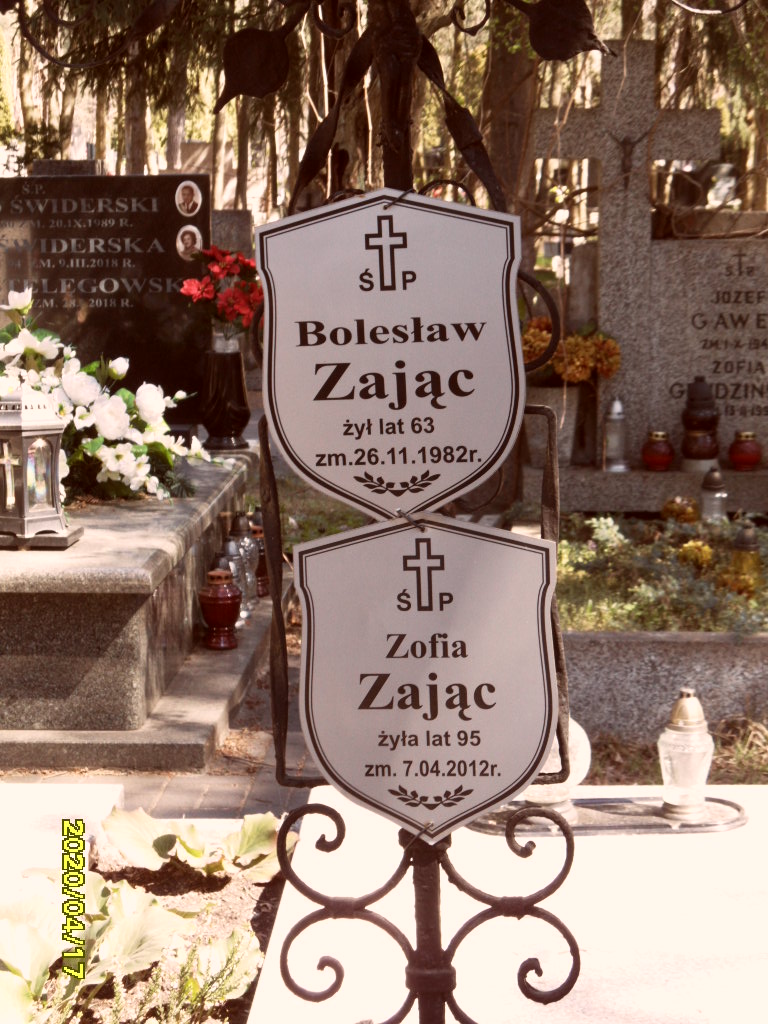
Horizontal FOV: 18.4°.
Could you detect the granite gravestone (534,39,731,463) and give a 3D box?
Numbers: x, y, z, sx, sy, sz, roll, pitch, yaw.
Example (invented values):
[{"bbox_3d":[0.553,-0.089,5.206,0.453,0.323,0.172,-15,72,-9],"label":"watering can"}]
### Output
[{"bbox_3d":[0.819,-0.875,8.000,0.604,1.415,0.160,0,9,3],"label":"granite gravestone"}]

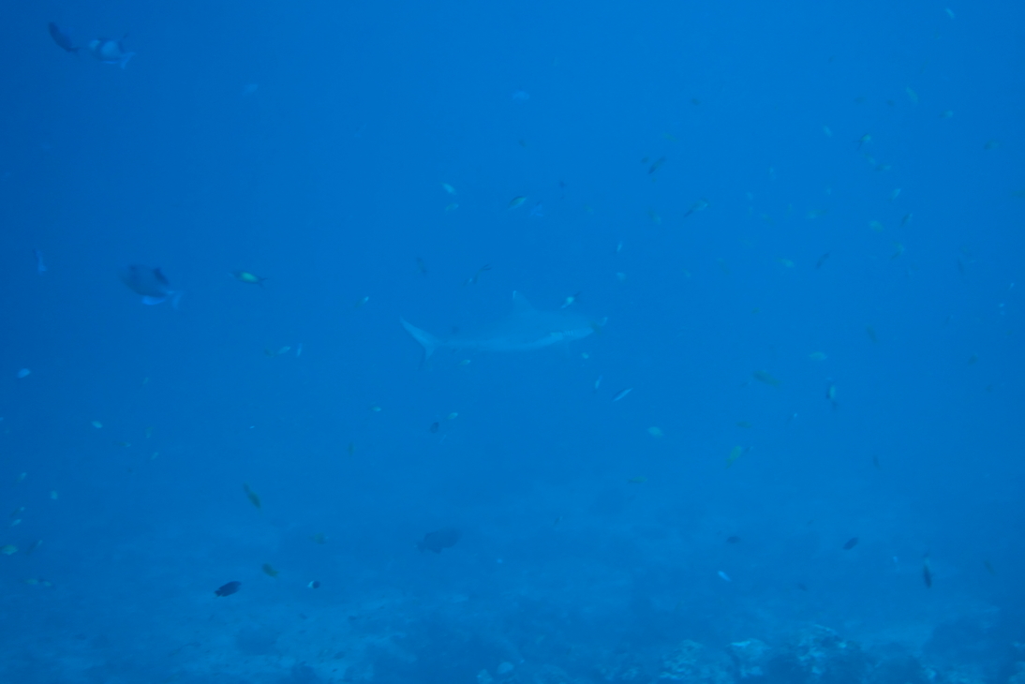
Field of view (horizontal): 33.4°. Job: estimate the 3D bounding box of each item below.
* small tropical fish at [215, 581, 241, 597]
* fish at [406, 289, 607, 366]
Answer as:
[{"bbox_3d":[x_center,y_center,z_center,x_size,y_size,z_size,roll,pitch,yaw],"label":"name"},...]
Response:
[{"bbox_3d":[-1.250,1.084,7.500,0.122,0.052,0.024,-20,-2,5],"label":"small tropical fish"},{"bbox_3d":[-0.075,-0.103,13.000,1.600,0.500,0.600,-4,-1,18],"label":"fish"}]

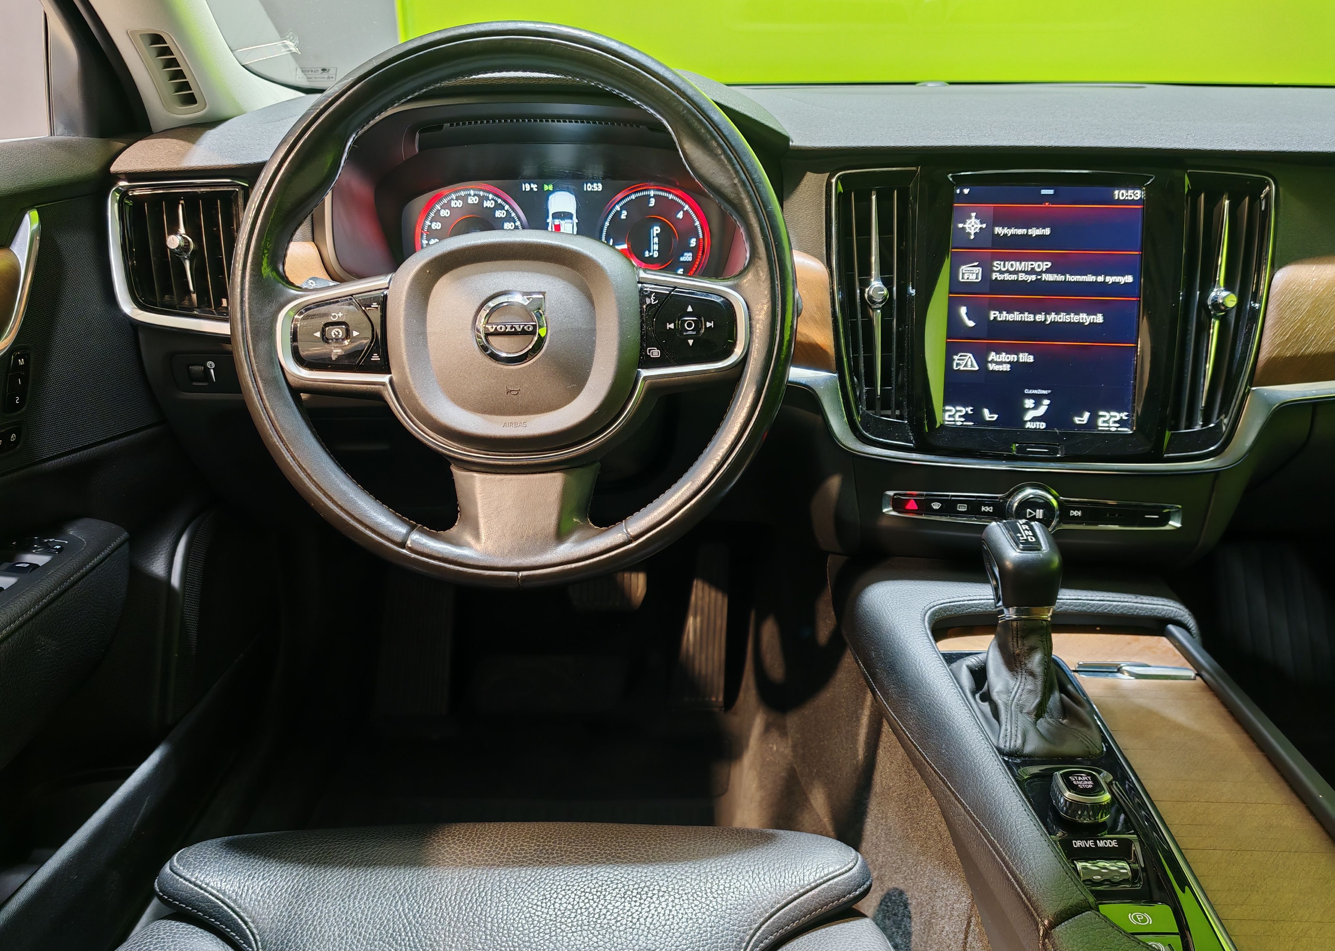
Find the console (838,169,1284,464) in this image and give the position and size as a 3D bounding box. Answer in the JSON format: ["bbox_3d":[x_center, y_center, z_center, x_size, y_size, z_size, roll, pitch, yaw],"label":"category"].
[{"bbox_3d":[0.279,-0.119,0.783,0.315,0.218,0.050,2,0,7],"label":"console"}]

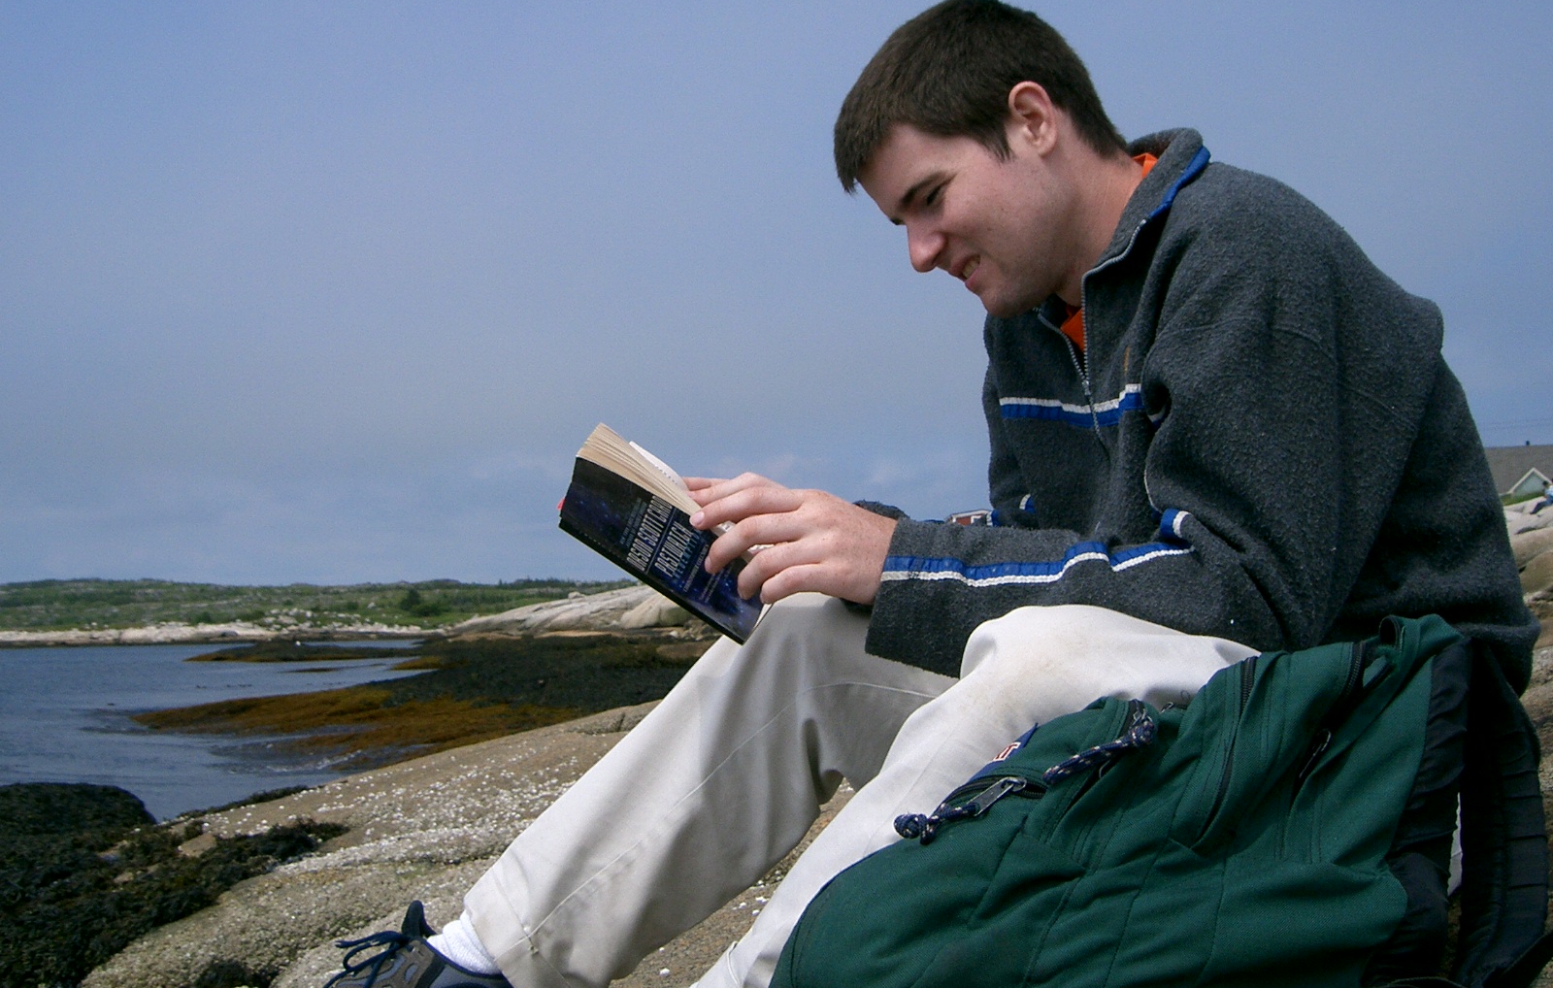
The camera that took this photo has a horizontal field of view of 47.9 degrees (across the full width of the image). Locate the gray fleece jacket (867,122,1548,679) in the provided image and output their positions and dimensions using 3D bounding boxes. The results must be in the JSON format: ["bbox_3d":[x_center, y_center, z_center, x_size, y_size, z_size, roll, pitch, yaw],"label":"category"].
[{"bbox_3d":[0.345,-0.060,1.475,0.600,0.510,0.510,1,-4,-20],"label":"gray fleece jacket"}]

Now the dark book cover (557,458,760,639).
[{"bbox_3d":[-0.087,0.044,1.342,0.173,0.020,0.107,33,-28,5],"label":"dark book cover"}]

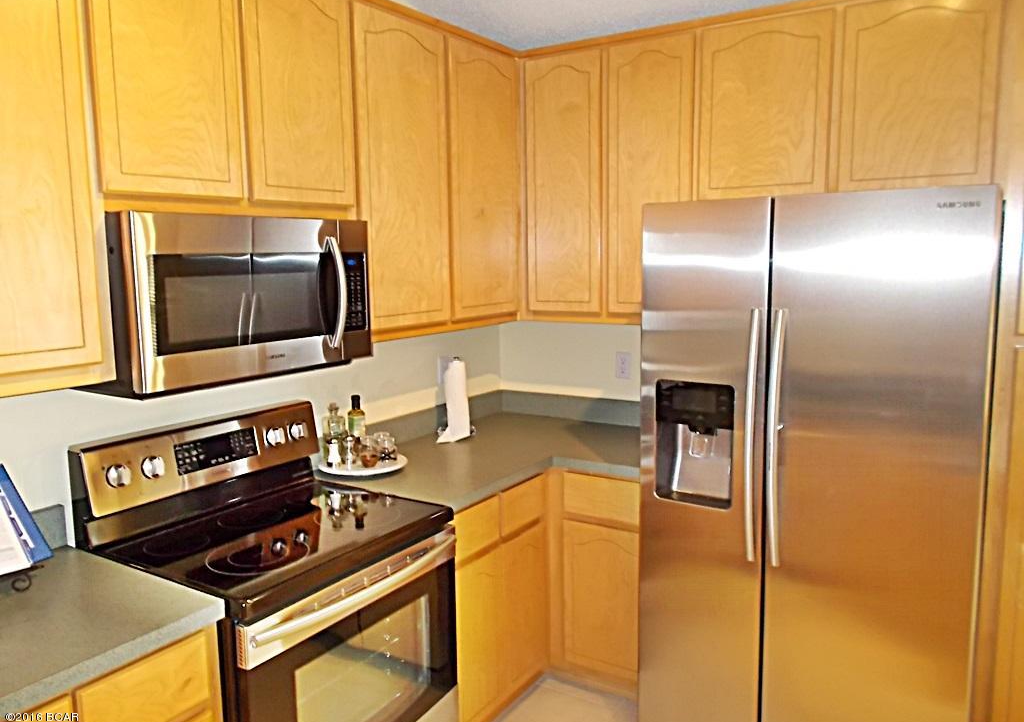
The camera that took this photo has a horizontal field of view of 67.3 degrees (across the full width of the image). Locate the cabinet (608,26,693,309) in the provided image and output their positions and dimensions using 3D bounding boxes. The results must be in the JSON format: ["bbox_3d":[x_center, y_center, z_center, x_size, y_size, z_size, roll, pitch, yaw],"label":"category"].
[{"bbox_3d":[0.593,-0.683,2.987,0.351,1.025,0.317,4,9,32],"label":"cabinet"}]

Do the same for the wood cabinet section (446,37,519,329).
[{"bbox_3d":[-0.233,-0.678,3.042,0.317,1.025,0.469,4,9,32],"label":"wood cabinet section"}]

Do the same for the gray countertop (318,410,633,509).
[{"bbox_3d":[0.043,0.368,2.902,1.050,0.040,1.292,4,9,32],"label":"gray countertop"}]

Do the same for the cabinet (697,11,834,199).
[{"bbox_3d":[0.933,-0.868,2.746,0.453,0.606,0.317,4,9,32],"label":"cabinet"}]

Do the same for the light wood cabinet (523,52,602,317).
[{"bbox_3d":[0.288,-0.703,3.178,0.355,1.025,0.317,4,9,32],"label":"light wood cabinet"}]

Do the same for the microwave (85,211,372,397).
[{"bbox_3d":[-0.784,-0.176,2.114,0.418,0.418,0.750,4,9,32],"label":"microwave"}]

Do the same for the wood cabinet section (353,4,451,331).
[{"bbox_3d":[-0.458,-0.582,2.471,0.342,0.943,0.405,4,9,33],"label":"wood cabinet section"}]

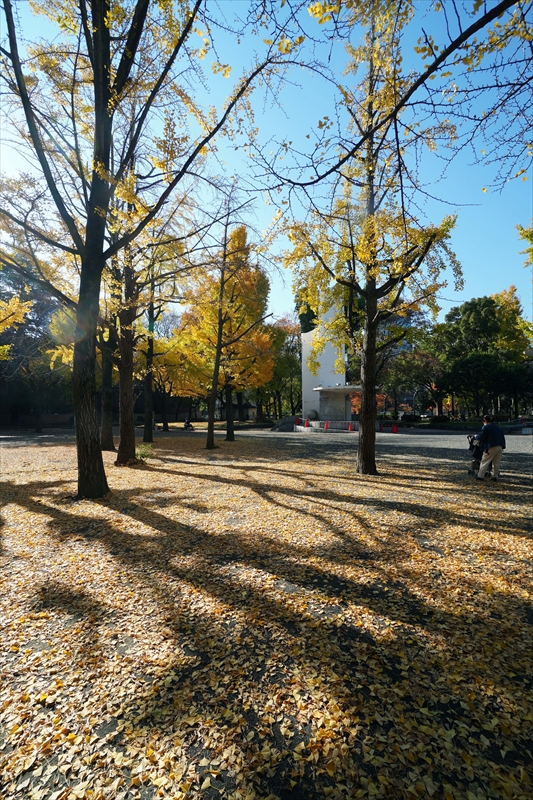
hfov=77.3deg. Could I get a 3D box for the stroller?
[{"bbox_3d":[5.560,1.460,8.650,0.520,1.050,0.820,0,-2,-12],"label":"stroller"}]

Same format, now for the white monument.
[{"bbox_3d":[5.850,-3.200,30.000,5.200,10.600,2.500,-1,-2,18],"label":"white monument"}]

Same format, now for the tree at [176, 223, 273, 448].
[{"bbox_3d":[-2.200,-3.400,17.600,5.100,11.700,5.000,0,-2,0],"label":"tree"}]

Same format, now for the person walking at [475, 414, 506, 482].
[{"bbox_3d":[5.480,1.180,8.150,0.540,1.620,0.560,0,-2,-16],"label":"person walking"}]

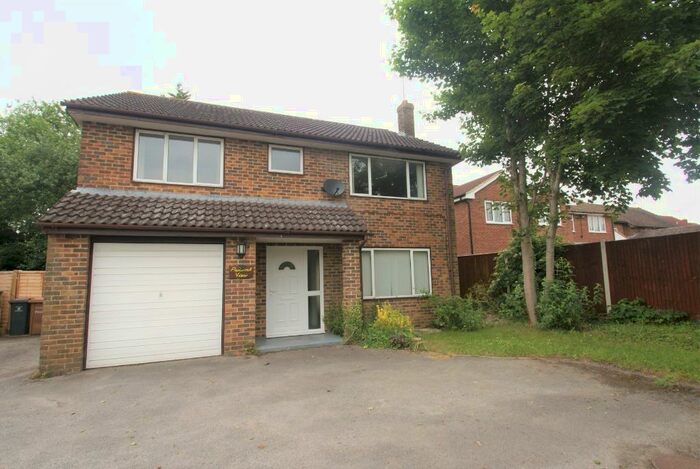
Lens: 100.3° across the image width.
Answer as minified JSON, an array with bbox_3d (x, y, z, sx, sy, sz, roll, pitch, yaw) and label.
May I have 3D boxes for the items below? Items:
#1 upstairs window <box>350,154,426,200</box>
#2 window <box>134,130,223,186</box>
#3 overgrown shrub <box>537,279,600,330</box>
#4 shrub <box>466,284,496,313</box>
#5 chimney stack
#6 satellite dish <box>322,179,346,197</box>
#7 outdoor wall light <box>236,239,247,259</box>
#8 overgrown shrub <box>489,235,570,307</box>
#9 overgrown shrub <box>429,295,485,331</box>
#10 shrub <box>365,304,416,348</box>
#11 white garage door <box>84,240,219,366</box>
[{"bbox_3d":[1.118,-1.558,8.149,2.358,1.121,0.100,1,-6,-20],"label":"upstairs window"},{"bbox_3d":[-3.683,-1.627,6.381,1.713,1.139,0.100,1,-6,-20],"label":"window"},{"bbox_3d":[5.311,1.701,7.100,1.350,1.230,1.150,1,-6,-20],"label":"overgrown shrub"},{"bbox_3d":[4.244,2.049,9.500,0.800,0.970,0.750,1,-6,-20],"label":"shrub"},{"bbox_3d":[2.136,-4.394,11.237,0.500,1.500,0.500,1,-6,-20],"label":"chimney stack"},{"bbox_3d":[-0.382,-1.146,7.200,0.540,0.450,0.400,1,-6,-23],"label":"satellite dish"},{"bbox_3d":[-2.073,0.268,5.590,0.160,0.340,0.200,1,-5,-19],"label":"outdoor wall light"},{"bbox_3d":[5.391,1.179,8.860,1.600,2.200,1.650,1,-5,-19],"label":"overgrown shrub"},{"bbox_3d":[2.808,1.938,7.602,1.200,0.820,1.000,1,-5,-19],"label":"overgrown shrub"},{"bbox_3d":[0.899,1.880,6.402,0.950,0.800,0.850,1,-5,-19],"label":"shrub"},{"bbox_3d":[-3.386,1.208,5.220,2.047,2.080,0.080,1,-5,-19],"label":"white garage door"}]

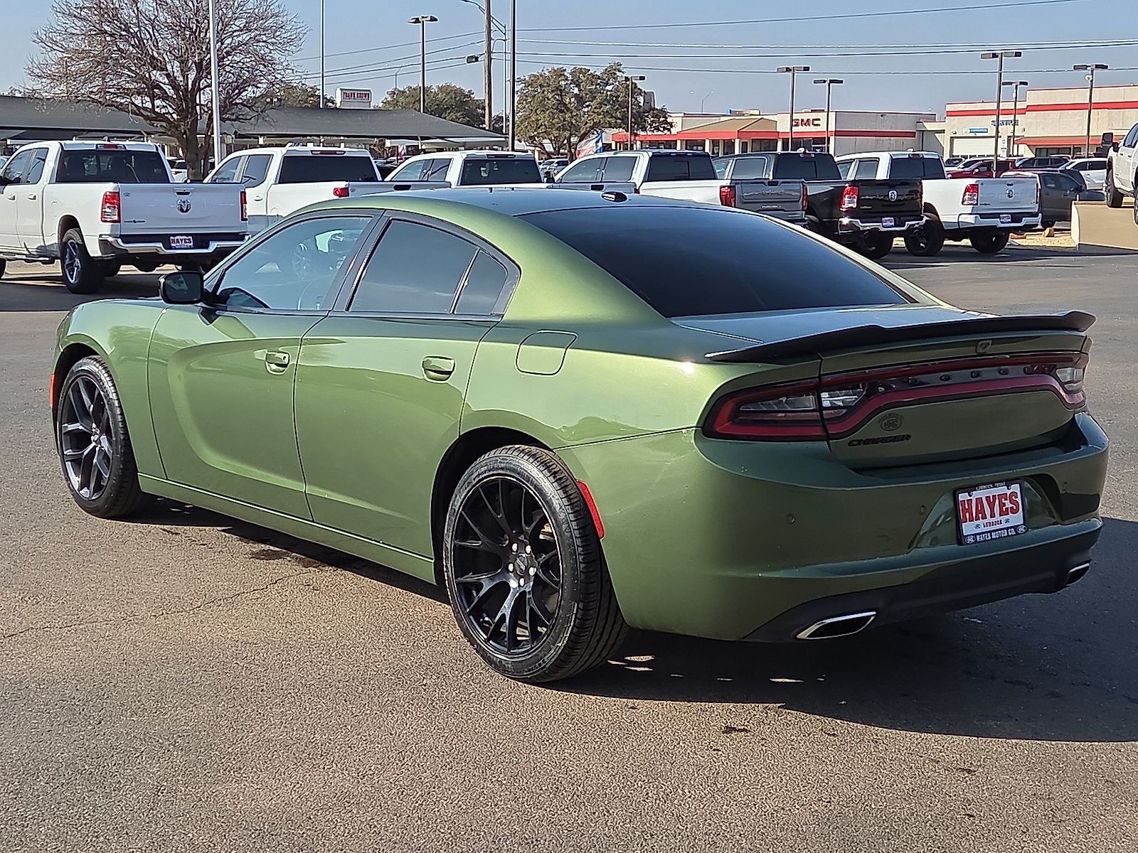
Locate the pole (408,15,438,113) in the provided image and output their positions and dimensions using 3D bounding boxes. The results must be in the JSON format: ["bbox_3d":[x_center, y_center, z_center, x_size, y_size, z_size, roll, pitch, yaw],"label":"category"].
[{"bbox_3d":[-7.933,-17.233,92.704,1.700,9.800,0.450,7,10,35],"label":"pole"}]

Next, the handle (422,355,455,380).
[{"bbox_3d":[-0.406,-0.182,5.330,0.055,0.080,0.180,2,6,-40],"label":"handle"}]

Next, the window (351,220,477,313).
[{"bbox_3d":[-0.508,-0.527,5.742,0.050,0.359,0.588,32,-13,-38],"label":"window"}]

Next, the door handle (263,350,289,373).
[{"bbox_3d":[-1.047,-0.231,6.119,0.055,0.080,0.185,2,6,-40],"label":"door handle"}]

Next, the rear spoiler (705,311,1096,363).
[{"bbox_3d":[1.082,-0.278,4.941,1.620,0.120,0.320,-6,11,-39],"label":"rear spoiler"}]

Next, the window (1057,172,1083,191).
[{"bbox_3d":[14.507,-7.100,49.500,1.150,0.480,0.100,-6,11,-38],"label":"window"}]

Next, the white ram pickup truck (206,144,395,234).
[{"bbox_3d":[-3.931,-3.167,25.112,2.100,1.950,5.880,-5,11,-36],"label":"white ram pickup truck"}]

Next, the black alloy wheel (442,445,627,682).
[{"bbox_3d":[-0.090,0.409,5.206,0.260,0.720,0.720,-6,11,-39],"label":"black alloy wheel"}]

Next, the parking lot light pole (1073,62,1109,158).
[{"bbox_3d":[29.574,-16.626,97.588,1.900,8.000,0.450,1,8,0],"label":"parking lot light pole"}]

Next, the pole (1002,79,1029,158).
[{"bbox_3d":[29.960,-19.339,115.588,1.750,8.000,0.450,1,8,0],"label":"pole"}]

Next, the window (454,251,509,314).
[{"bbox_3d":[-0.267,-0.454,5.431,0.050,0.230,0.204,32,-13,-38],"label":"window"}]

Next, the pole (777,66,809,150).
[{"bbox_3d":[13.304,-17.528,102.588,1.900,8.000,0.450,1,8,0],"label":"pole"}]

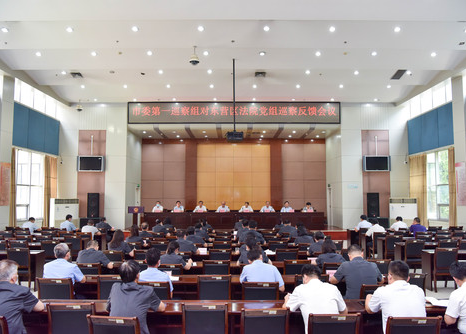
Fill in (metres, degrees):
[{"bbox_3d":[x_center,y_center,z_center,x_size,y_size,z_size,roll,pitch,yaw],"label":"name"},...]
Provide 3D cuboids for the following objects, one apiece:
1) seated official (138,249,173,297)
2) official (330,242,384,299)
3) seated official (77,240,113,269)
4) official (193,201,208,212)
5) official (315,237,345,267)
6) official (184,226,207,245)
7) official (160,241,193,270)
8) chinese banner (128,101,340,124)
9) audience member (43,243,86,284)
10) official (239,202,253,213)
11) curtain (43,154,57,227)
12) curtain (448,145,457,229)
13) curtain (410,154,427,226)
[{"bbox_3d":[-0.956,1.691,5.363,0.560,1.294,0.780,0,-4,6],"label":"seated official"},{"bbox_3d":[1.598,1.668,5.344,0.650,1.337,0.800,0,-4,0],"label":"official"},{"bbox_3d":[-2.241,1.824,6.837,0.580,1.239,0.780,-1,-4,8],"label":"seated official"},{"bbox_3d":[-1.575,2.316,20.086,0.600,1.281,0.750,0,-4,0],"label":"official"},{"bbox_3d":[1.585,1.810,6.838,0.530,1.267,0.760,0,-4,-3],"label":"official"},{"bbox_3d":[-0.827,2.017,9.681,0.550,1.261,0.780,-1,-4,8],"label":"official"},{"bbox_3d":[-0.950,1.899,7.014,0.560,1.250,0.750,-1,-4,9],"label":"official"},{"bbox_3d":[0.040,-2.523,19.579,9.900,1.000,0.200,0,-4,0],"label":"chinese banner"},{"bbox_3d":[-2.105,1.653,5.345,0.580,1.367,0.800,-1,-4,10],"label":"audience member"},{"bbox_3d":[0.660,2.326,20.193,0.620,1.240,0.750,0,-4,0],"label":"official"},{"bbox_3d":[-8.100,1.336,18.653,0.200,3.600,1.300,0,-4,0],"label":"curtain"},{"bbox_3d":[8.080,1.107,15.361,0.200,3.650,0.750,0,-4,0],"label":"curtain"},{"bbox_3d":[8.100,1.314,18.304,0.200,3.600,1.700,0,-4,0],"label":"curtain"}]

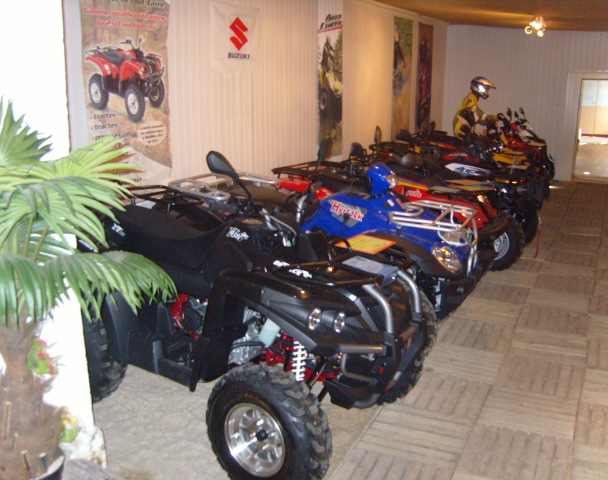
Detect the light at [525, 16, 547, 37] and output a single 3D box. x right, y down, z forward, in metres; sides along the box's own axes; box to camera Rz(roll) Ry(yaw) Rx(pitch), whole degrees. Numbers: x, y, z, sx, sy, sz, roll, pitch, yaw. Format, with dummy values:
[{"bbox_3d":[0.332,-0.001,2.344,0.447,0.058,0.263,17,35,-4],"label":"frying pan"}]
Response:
[{"bbox_3d":[3.112,-2.870,8.700,0.300,0.250,0.300,6,15,25],"label":"light"}]

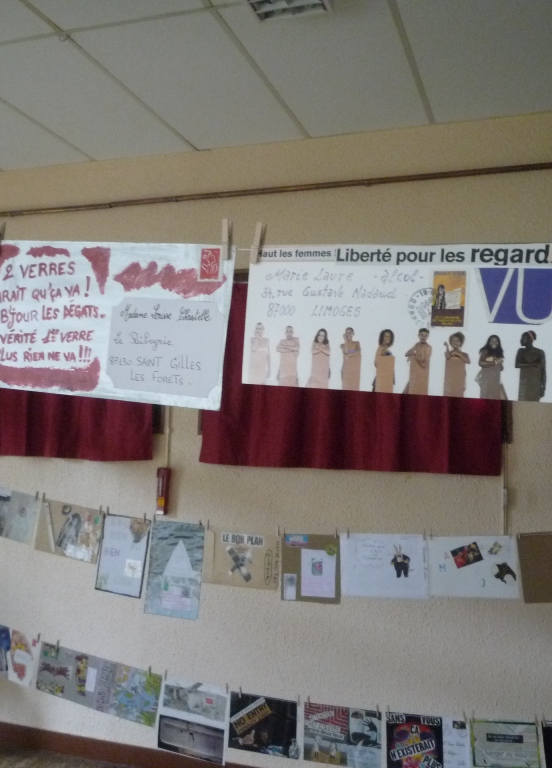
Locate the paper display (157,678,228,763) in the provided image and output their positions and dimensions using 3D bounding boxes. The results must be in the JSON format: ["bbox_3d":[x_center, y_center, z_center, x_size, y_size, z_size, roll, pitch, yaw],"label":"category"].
[{"bbox_3d":[-0.229,0.944,2.073,0.205,0.194,0.008,4,-3,20],"label":"paper display"}]

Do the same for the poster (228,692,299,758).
[{"bbox_3d":[-0.034,0.936,2.028,0.204,0.150,0.015,0,-4,19],"label":"poster"}]

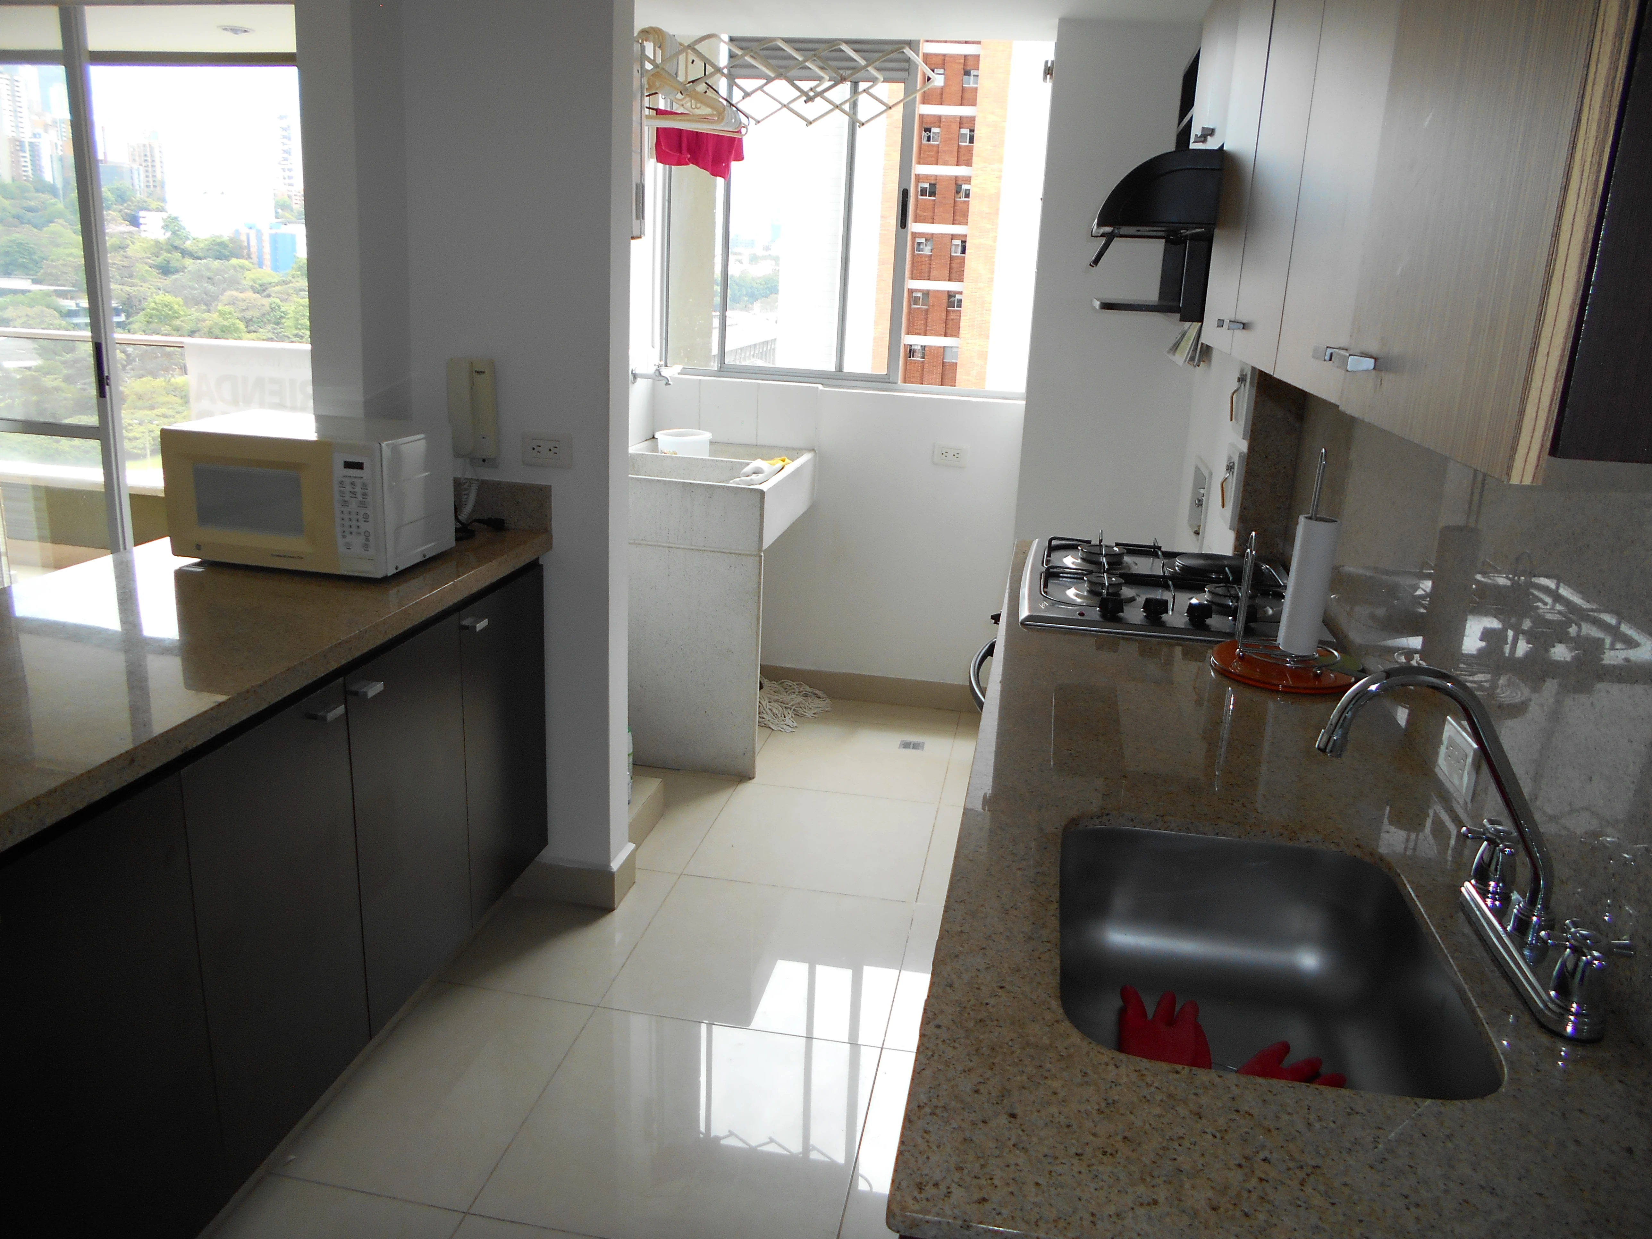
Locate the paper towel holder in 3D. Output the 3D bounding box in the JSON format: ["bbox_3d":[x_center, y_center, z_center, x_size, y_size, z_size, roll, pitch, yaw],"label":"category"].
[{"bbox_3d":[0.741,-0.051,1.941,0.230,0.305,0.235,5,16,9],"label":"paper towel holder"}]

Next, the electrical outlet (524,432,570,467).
[{"bbox_3d":[-0.618,-0.374,2.749,0.117,0.076,0.010,5,16,9],"label":"electrical outlet"}]

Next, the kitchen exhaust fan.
[{"bbox_3d":[0.757,-0.691,2.285,0.535,0.272,0.620,5,16,9],"label":"kitchen exhaust fan"}]

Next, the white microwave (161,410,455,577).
[{"bbox_3d":[-0.993,-0.248,2.421,0.433,0.262,0.307,5,16,9],"label":"white microwave"}]

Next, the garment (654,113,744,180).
[{"bbox_3d":[-0.387,-1.458,3.824,0.280,0.195,0.100,2,16,-3],"label":"garment"}]

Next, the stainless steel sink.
[{"bbox_3d":[0.403,0.398,1.217,0.372,0.187,0.460,5,16,9],"label":"stainless steel sink"}]

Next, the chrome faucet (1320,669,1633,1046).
[{"bbox_3d":[0.581,0.176,1.148,0.259,0.288,0.285,5,16,9],"label":"chrome faucet"}]

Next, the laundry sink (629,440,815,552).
[{"bbox_3d":[-0.402,-0.421,4.048,0.591,0.190,0.795,5,16,9],"label":"laundry sink"}]

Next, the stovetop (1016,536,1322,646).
[{"bbox_3d":[0.662,-0.072,2.444,0.550,0.067,0.655,5,16,9],"label":"stovetop"}]

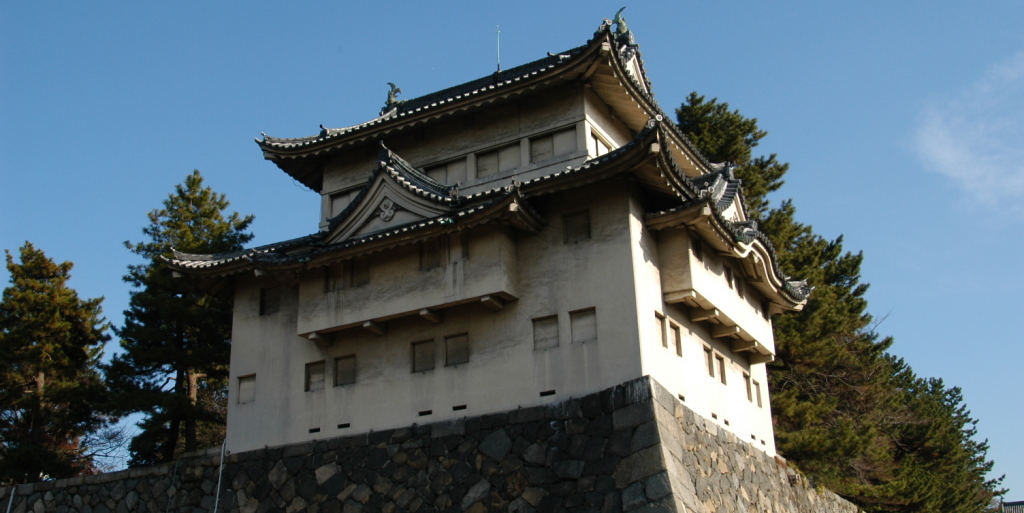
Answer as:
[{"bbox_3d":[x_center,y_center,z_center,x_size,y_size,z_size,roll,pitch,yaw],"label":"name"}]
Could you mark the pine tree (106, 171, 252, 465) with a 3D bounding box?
[{"bbox_3d":[-13.736,3.061,42.629,6.800,14.400,6.800,5,-22,-17],"label":"pine tree"}]

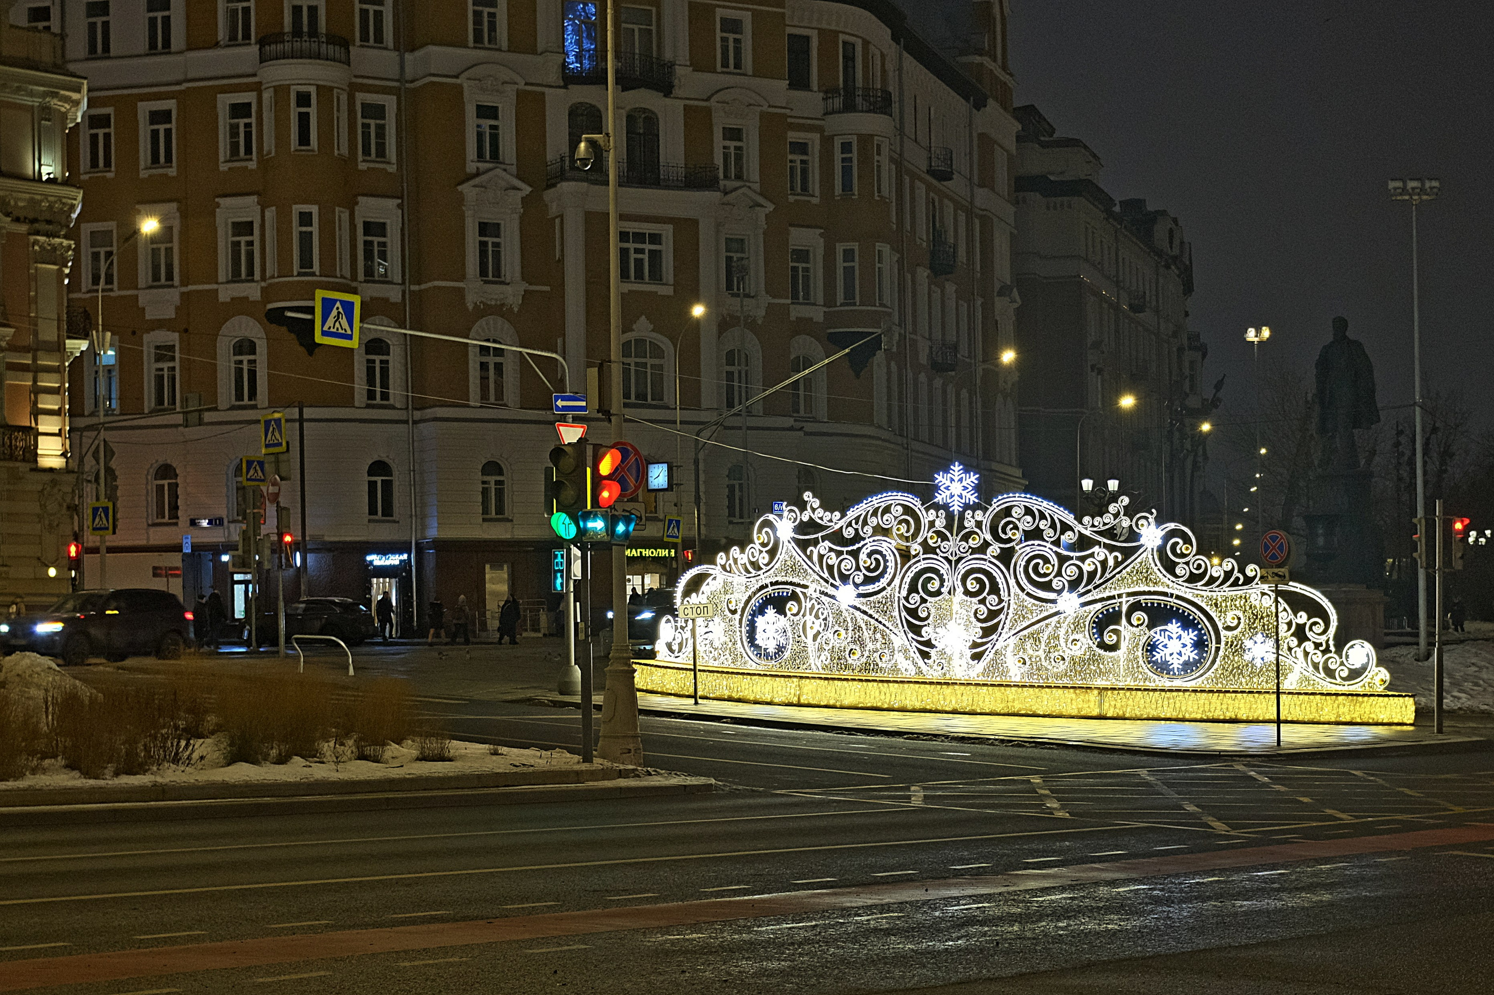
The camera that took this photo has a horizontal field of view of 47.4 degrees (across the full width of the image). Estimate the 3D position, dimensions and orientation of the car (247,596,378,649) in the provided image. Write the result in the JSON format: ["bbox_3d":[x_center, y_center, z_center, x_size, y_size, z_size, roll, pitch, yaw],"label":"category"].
[{"bbox_3d":[-14.918,4.276,58.300,4.500,1.660,1.840,0,-3,5],"label":"car"}]

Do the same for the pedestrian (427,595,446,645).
[{"bbox_3d":[-10.584,4.183,58.000,0.620,1.690,0.500,0,-3,0],"label":"pedestrian"}]

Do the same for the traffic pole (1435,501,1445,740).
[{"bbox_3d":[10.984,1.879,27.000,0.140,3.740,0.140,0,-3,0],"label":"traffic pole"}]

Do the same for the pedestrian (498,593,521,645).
[{"bbox_3d":[-8.139,4.176,58.300,0.650,1.710,0.580,0,-3,0],"label":"pedestrian"}]

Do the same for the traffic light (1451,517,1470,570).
[{"bbox_3d":[9.347,0.604,22.300,0.200,0.690,0.190,-3,-2,44],"label":"traffic light"}]

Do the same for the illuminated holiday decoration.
[{"bbox_3d":[4.459,1.485,28.700,12.500,3.850,2.000,-1,-3,17],"label":"illuminated holiday decoration"}]

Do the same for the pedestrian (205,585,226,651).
[{"bbox_3d":[-14.514,3.331,46.500,0.580,1.740,0.420,0,-2,-23],"label":"pedestrian"}]

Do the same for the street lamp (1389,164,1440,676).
[{"bbox_3d":[16.102,-1.897,41.000,1.200,11.650,0.500,-1,-2,6],"label":"street lamp"}]

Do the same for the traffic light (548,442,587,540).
[{"bbox_3d":[-1.648,-0.059,15.600,0.260,0.890,0.260,-2,-2,35],"label":"traffic light"}]

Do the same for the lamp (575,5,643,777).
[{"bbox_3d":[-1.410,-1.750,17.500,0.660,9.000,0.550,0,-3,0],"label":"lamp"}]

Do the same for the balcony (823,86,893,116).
[{"bbox_3d":[4.357,-15.476,66.500,2.800,1.050,1.250,2,-3,-42],"label":"balcony"}]

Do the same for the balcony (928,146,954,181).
[{"bbox_3d":[7.801,-13.406,68.500,0.650,1.150,1.400,-2,-2,28],"label":"balcony"}]

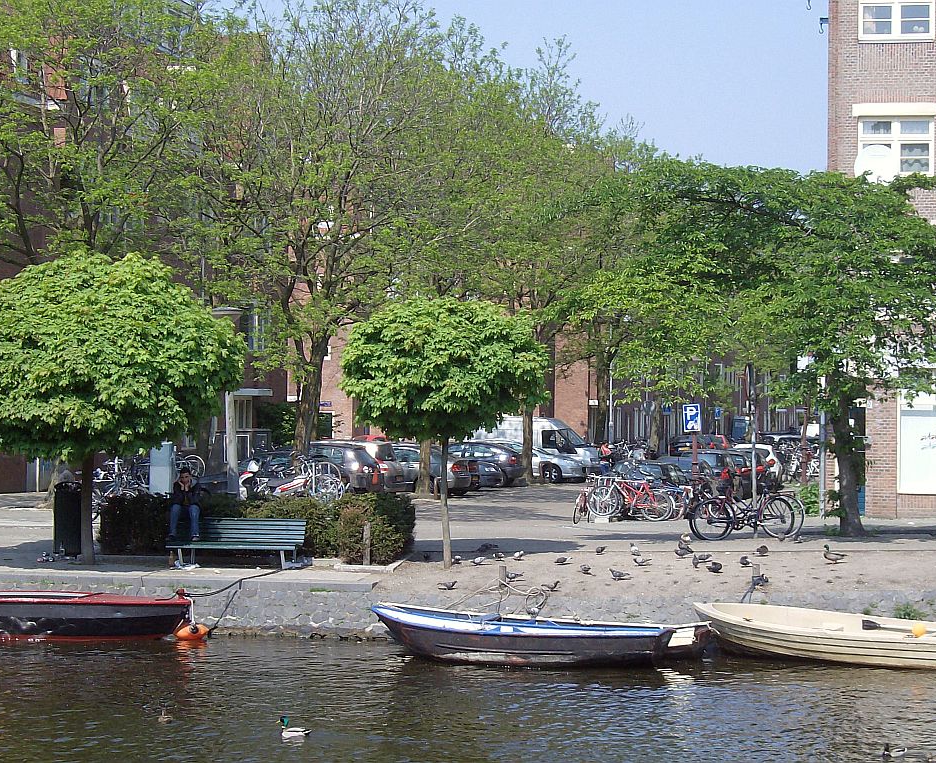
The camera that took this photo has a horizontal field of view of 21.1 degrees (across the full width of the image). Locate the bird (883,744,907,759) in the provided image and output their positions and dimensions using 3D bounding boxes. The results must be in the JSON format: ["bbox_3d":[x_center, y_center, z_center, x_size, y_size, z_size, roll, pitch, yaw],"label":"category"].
[{"bbox_3d":[4.131,3.589,24.300,0.340,0.170,0.160,1,-1,-45],"label":"bird"}]

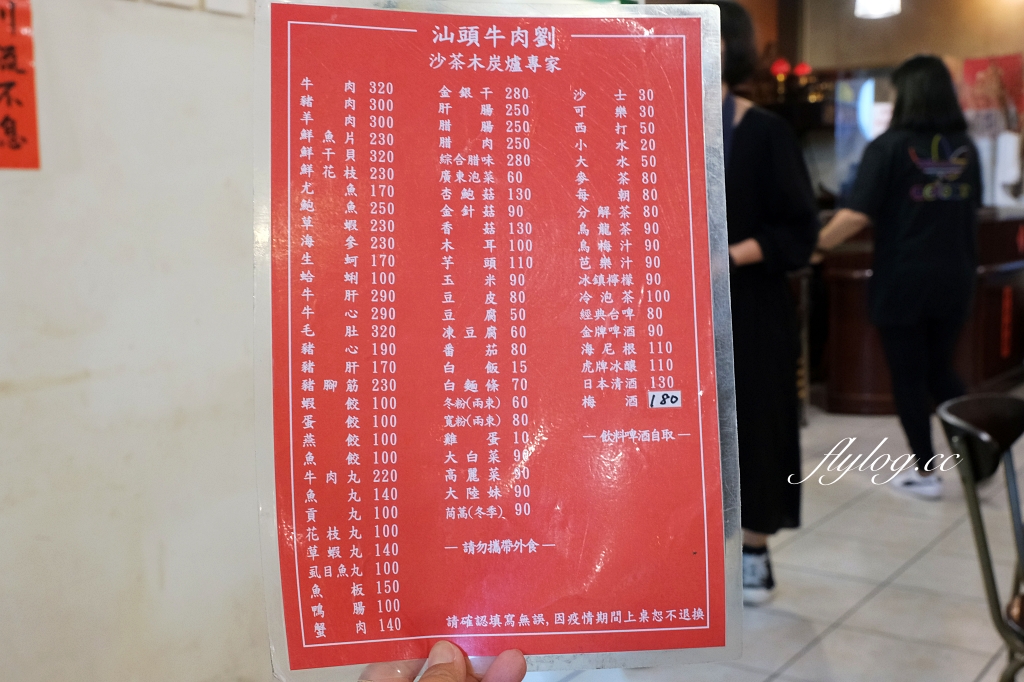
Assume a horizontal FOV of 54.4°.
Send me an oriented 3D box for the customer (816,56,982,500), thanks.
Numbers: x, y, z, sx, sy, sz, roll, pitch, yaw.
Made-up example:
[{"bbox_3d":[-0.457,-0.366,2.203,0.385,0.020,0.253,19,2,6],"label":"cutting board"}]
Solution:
[{"bbox_3d":[1.515,-0.241,3.814,0.540,1.655,0.620,-3,5,-18],"label":"customer"}]

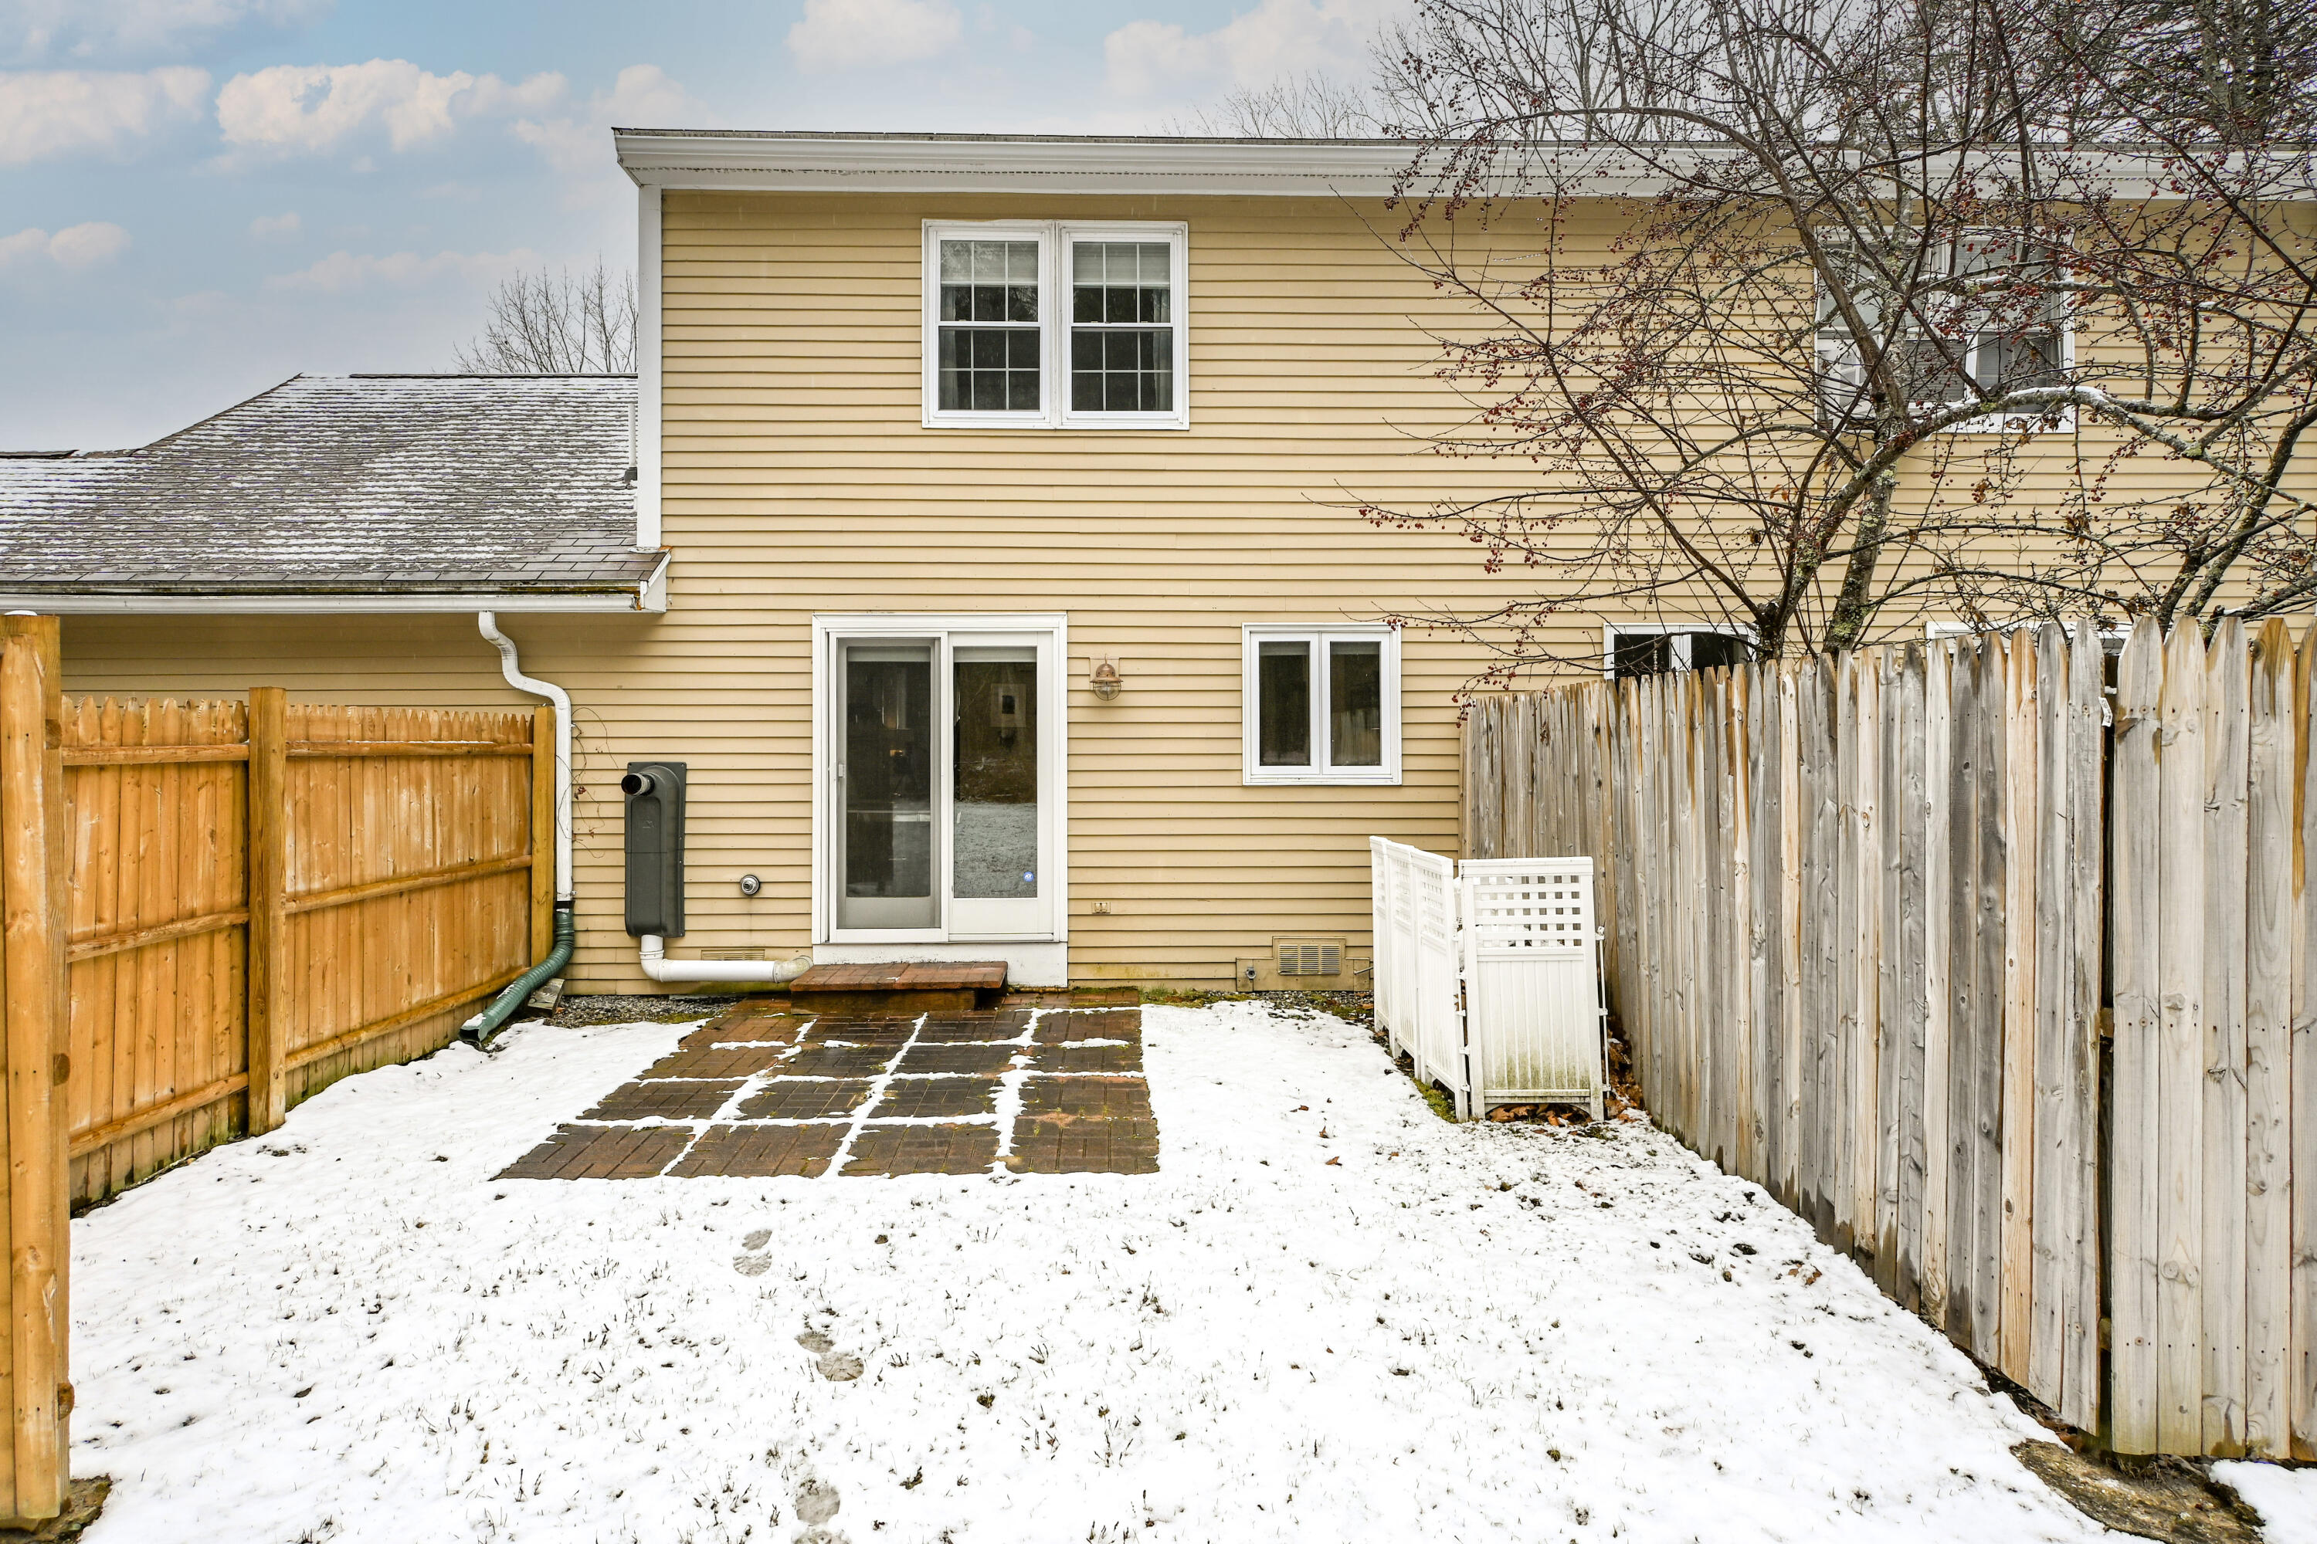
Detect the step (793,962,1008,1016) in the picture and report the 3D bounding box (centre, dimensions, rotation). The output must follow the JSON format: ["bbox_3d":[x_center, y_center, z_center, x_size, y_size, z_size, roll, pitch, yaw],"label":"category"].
[{"bbox_3d":[-1.573,1.345,7.170,1.225,0.200,0.600,0,0,-5],"label":"step"}]

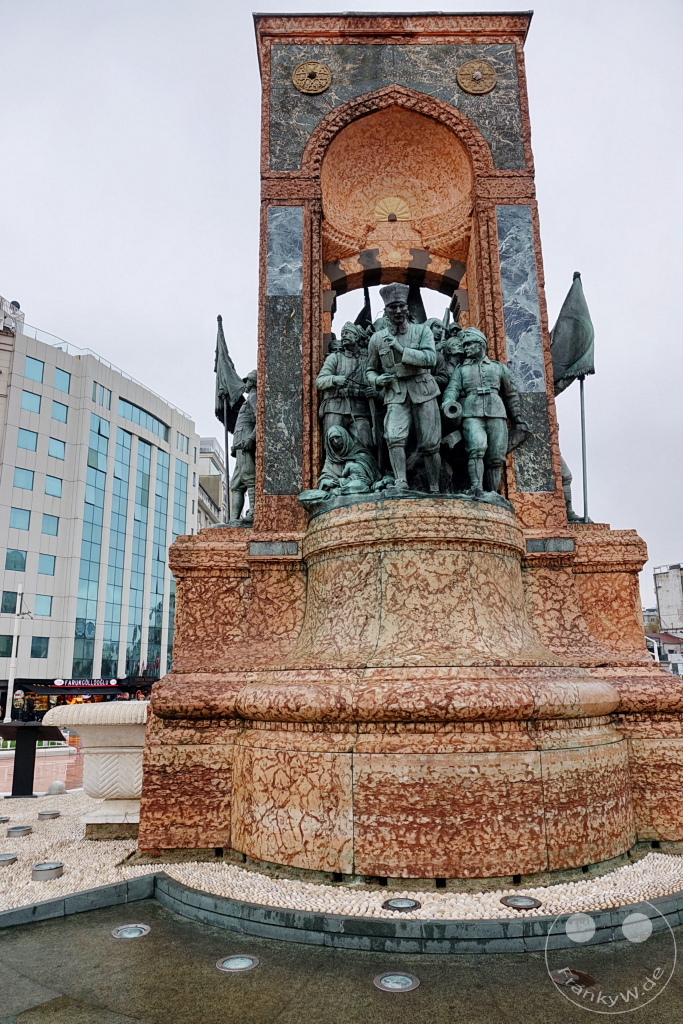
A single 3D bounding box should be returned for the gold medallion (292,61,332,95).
[{"bbox_3d":[-0.403,-5.959,9.359,0.545,0.545,0.090,-1,-13,0],"label":"gold medallion"}]

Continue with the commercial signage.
[{"bbox_3d":[-18.147,12.190,48.456,0.250,0.700,6.000,-8,-15,27],"label":"commercial signage"}]

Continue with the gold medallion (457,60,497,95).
[{"bbox_3d":[1.856,-5.972,9.367,0.545,0.545,0.090,-1,-13,0],"label":"gold medallion"}]

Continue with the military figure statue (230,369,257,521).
[{"bbox_3d":[-1.260,-0.948,9.430,0.640,2.280,0.800,-1,-13,0],"label":"military figure statue"}]

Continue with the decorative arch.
[{"bbox_3d":[0.734,-5.113,9.323,2.570,1.500,0.380,-1,-13,0],"label":"decorative arch"}]

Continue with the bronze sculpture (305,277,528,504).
[{"bbox_3d":[0.815,-1.224,7.885,2.500,2.700,1.600,-1,-13,0],"label":"bronze sculpture"}]

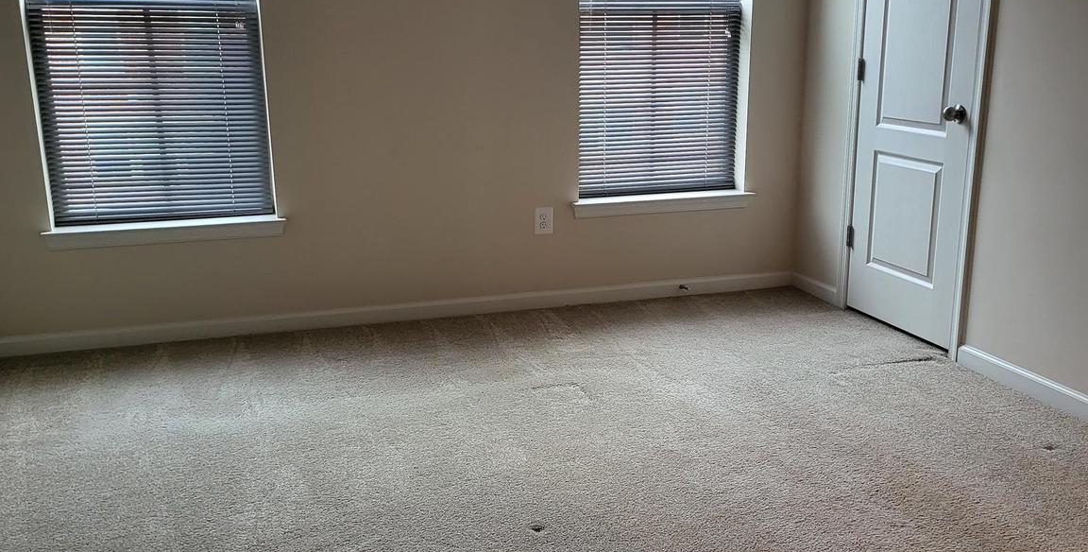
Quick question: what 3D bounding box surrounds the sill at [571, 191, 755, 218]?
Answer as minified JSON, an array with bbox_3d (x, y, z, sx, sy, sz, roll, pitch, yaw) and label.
[{"bbox_3d":[0.537,-0.334,4.680,0.903,0.077,0.145,-5,15,-17],"label":"sill"}]

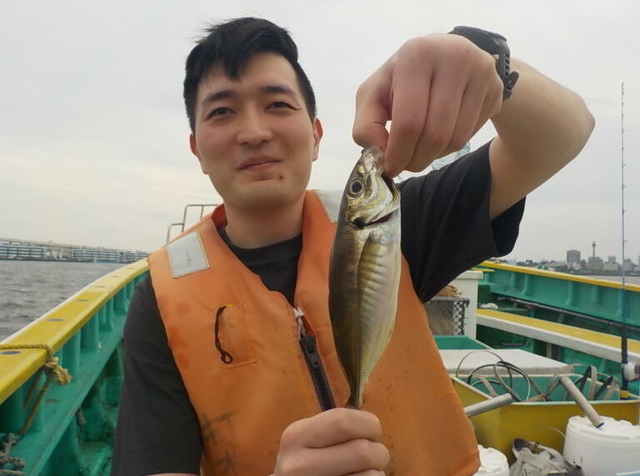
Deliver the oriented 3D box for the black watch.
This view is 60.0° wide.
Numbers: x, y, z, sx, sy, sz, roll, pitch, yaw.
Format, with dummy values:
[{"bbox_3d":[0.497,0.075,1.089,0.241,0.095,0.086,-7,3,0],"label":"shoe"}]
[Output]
[{"bbox_3d":[0.135,-0.145,0.475,0.061,0.054,0.045,28,17,30],"label":"black watch"}]

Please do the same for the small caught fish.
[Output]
[{"bbox_3d":[0.032,0.036,0.405,0.050,0.212,0.029,3,0,0],"label":"small caught fish"}]

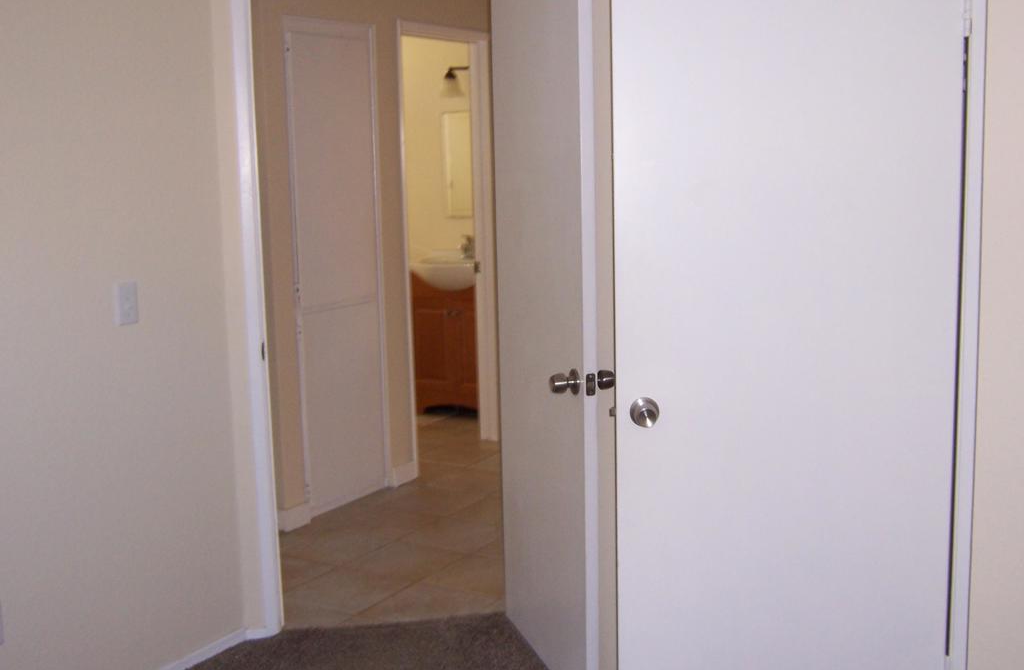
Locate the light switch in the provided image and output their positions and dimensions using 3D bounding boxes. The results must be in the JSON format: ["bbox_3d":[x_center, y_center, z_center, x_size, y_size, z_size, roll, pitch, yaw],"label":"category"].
[{"bbox_3d":[-1.031,-0.084,3.165,0.015,0.116,0.073,3,9,29],"label":"light switch"}]

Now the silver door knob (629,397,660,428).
[{"bbox_3d":[0.289,0.169,2.550,0.065,0.065,0.064,-2,8,-2],"label":"silver door knob"}]

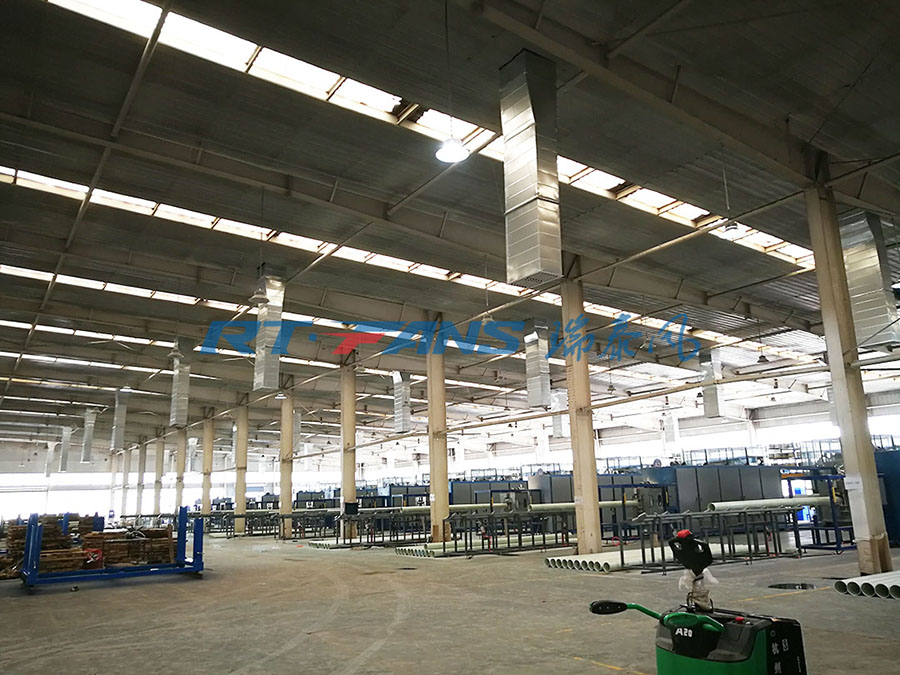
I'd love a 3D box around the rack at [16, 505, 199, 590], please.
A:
[{"bbox_3d":[-7.736,4.843,16.285,3.520,1.610,1.700,7,-16,-33],"label":"rack"}]

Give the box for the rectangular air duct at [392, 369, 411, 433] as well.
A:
[{"bbox_3d":[-2.520,3.389,37.357,0.576,3.312,0.880,7,-16,-34],"label":"rectangular air duct"}]

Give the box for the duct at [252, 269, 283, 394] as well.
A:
[{"bbox_3d":[-5.677,-0.319,21.925,0.671,3.916,0.718,7,-16,-34],"label":"duct"}]

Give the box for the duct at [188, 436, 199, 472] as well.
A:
[{"bbox_3d":[-26.390,12.102,72.314,0.750,3.600,0.800,7,-16,-34],"label":"duct"}]

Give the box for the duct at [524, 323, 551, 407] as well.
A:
[{"bbox_3d":[3.427,1.013,27.535,0.655,3.370,0.718,7,-16,-34],"label":"duct"}]

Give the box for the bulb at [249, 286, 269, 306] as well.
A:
[{"bbox_3d":[-4.495,-1.003,16.536,0.480,0.288,0.480,7,-16,-34],"label":"bulb"}]

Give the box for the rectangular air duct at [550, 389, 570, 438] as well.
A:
[{"bbox_3d":[6.884,4.787,44.281,0.700,3.150,0.800,7,-16,-34],"label":"rectangular air duct"}]

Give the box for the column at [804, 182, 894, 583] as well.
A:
[{"bbox_3d":[7.975,0.586,14.153,0.624,7.840,0.280,7,-16,-34],"label":"column"}]

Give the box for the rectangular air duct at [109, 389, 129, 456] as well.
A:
[{"bbox_3d":[-19.746,4.868,42.029,0.576,3.712,0.880,7,-16,-34],"label":"rectangular air duct"}]

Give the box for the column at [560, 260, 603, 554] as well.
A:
[{"bbox_3d":[3.774,2.033,20.087,0.624,8.034,0.312,7,-16,-34],"label":"column"}]

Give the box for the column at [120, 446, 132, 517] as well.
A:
[{"bbox_3d":[-35.683,16.514,77.264,0.600,8.300,0.400,7,-16,-34],"label":"column"}]

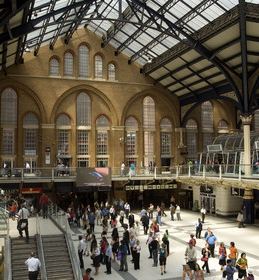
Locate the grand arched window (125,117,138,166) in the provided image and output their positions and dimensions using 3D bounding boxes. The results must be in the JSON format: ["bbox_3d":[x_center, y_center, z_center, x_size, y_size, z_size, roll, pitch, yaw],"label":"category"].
[{"bbox_3d":[0.274,0.225,48.007,1.589,6.383,0.350,1,-3,-19],"label":"grand arched window"}]

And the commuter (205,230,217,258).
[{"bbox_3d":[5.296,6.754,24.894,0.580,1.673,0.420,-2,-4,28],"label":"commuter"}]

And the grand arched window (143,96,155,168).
[{"bbox_3d":[2.730,-1.054,52.810,1.740,9.890,0.300,1,-3,-19],"label":"grand arched window"}]

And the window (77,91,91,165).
[{"bbox_3d":[-5.827,-1.364,49.873,1.870,9.640,0.300,1,-3,-19],"label":"window"}]

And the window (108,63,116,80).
[{"bbox_3d":[-2.330,-9.100,51.519,1.040,2.320,0.300,1,-3,-19],"label":"window"}]

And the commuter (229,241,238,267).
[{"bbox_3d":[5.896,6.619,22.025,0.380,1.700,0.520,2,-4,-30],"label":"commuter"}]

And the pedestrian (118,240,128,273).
[{"bbox_3d":[-0.373,6.615,21.996,0.420,1.742,0.520,1,-3,-24],"label":"pedestrian"}]

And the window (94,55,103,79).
[{"bbox_3d":[-4.029,-9.671,50.964,1.170,3.170,0.300,1,-3,-19],"label":"window"}]

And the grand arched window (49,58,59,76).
[{"bbox_3d":[-9.500,-9.223,49.050,1.190,2.260,0.300,1,-3,-19],"label":"grand arched window"}]

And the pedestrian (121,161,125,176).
[{"bbox_3d":[-0.667,3.177,42.546,0.400,1.695,0.480,1,-3,-19],"label":"pedestrian"}]

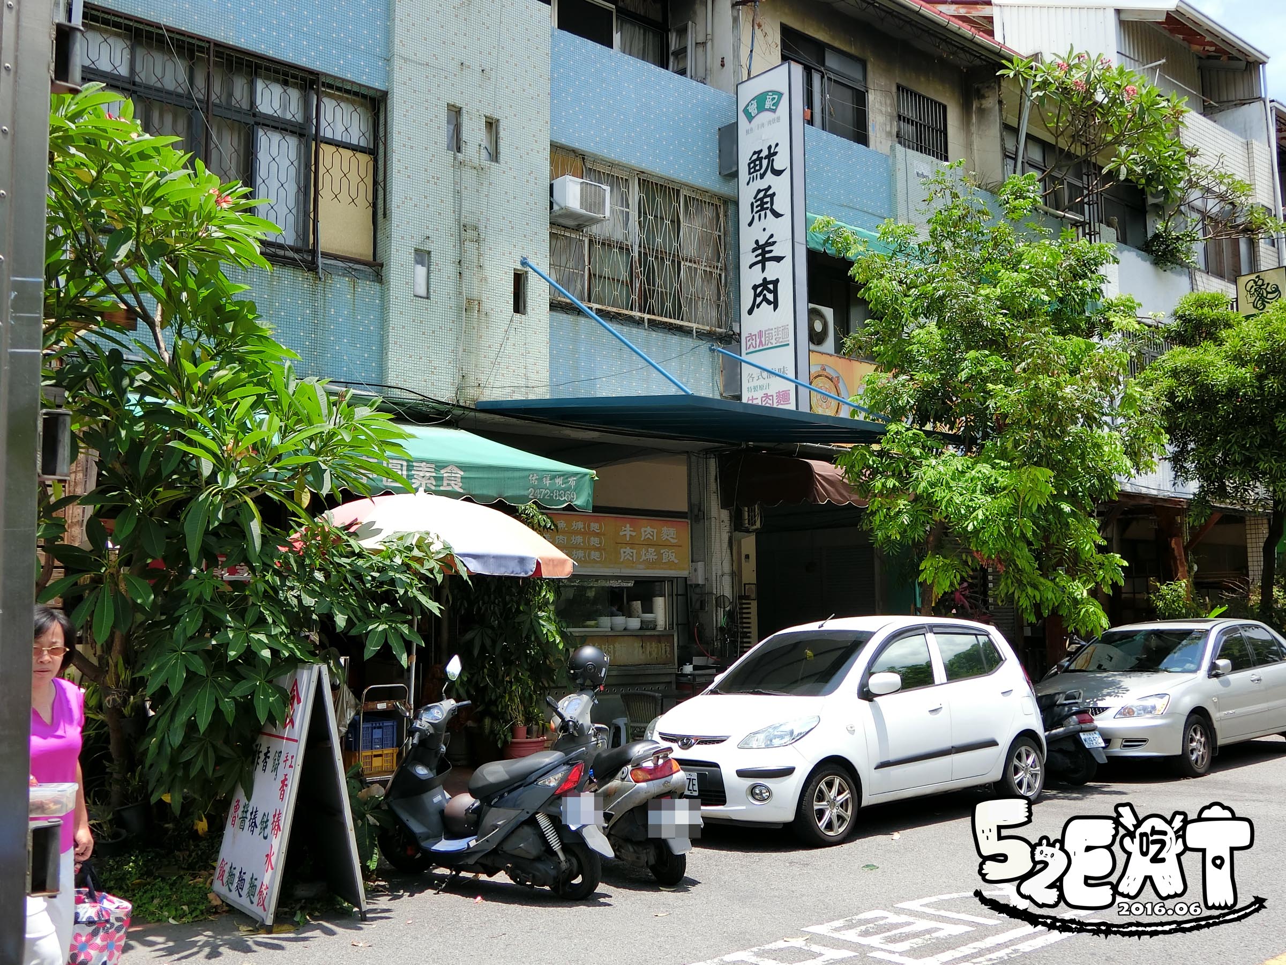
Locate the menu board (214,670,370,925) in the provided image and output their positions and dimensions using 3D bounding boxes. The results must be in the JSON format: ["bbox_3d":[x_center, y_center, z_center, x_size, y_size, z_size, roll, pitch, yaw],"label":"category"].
[{"bbox_3d":[-1.895,1.614,6.965,0.500,1.280,0.970,4,-7,-32],"label":"menu board"}]

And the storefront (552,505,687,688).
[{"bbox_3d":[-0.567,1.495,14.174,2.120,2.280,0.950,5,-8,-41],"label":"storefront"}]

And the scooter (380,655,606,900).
[{"bbox_3d":[-0.835,1.674,7.482,1.820,1.260,0.700,-5,-8,37],"label":"scooter"}]

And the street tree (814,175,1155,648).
[{"bbox_3d":[3.689,-0.357,13.520,3.500,5.960,3.400,5,-8,-41],"label":"street tree"}]

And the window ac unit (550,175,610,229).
[{"bbox_3d":[-0.740,-2.909,13.670,0.570,0.370,0.520,5,-8,-41],"label":"window ac unit"}]

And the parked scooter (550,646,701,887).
[{"bbox_3d":[-0.134,1.730,7.938,0.680,1.250,1.800,3,-7,-27],"label":"parked scooter"}]

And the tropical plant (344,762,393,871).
[{"bbox_3d":[-1.686,2.023,7.826,0.420,0.650,0.420,5,-8,-41],"label":"tropical plant"}]

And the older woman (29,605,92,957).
[{"bbox_3d":[-1.960,1.169,4.197,0.460,1.560,0.360,3,-7,-30],"label":"older woman"}]

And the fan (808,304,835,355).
[{"bbox_3d":[2.105,-1.972,16.539,0.680,0.550,0.300,5,-8,-41],"label":"fan"}]

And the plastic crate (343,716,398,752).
[{"bbox_3d":[-2.370,2.144,11.104,0.350,0.260,0.470,5,-8,-41],"label":"plastic crate"}]

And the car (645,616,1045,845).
[{"bbox_3d":[1.584,1.821,10.129,3.570,1.540,1.600,5,-8,-41],"label":"car"}]

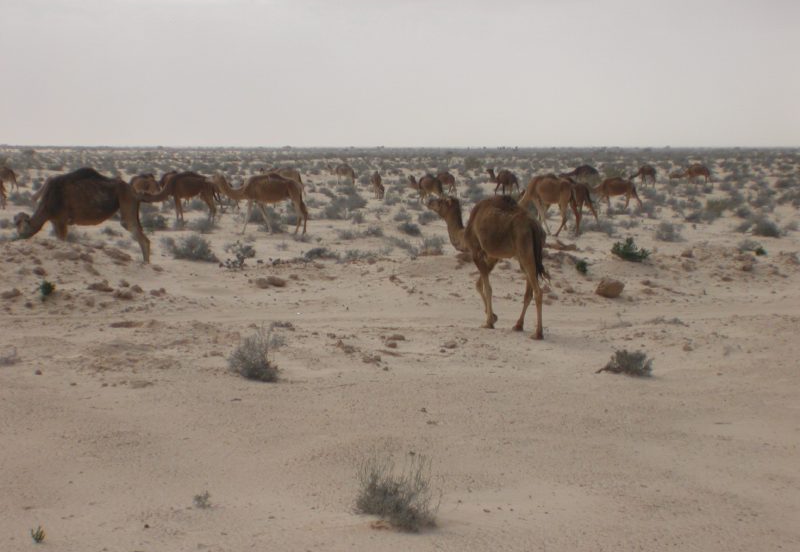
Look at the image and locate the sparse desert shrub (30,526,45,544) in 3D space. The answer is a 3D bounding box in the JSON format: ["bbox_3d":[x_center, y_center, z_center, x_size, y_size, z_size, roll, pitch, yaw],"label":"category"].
[{"bbox_3d":[-2.403,1.720,21.600,0.093,0.118,0.090,0,2,0],"label":"sparse desert shrub"}]

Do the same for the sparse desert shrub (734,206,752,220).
[{"bbox_3d":[14.969,-2.724,142.000,0.780,0.580,0.700,0,2,0],"label":"sparse desert shrub"}]

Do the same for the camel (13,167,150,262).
[{"bbox_3d":[-6.646,-1.283,68.000,2.880,2.003,0.800,0,2,7],"label":"camel"}]

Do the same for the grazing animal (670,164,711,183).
[{"bbox_3d":[23.871,-8.224,268.000,3.331,1.892,0.700,0,2,0],"label":"grazing animal"}]

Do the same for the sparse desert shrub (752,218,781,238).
[{"bbox_3d":[11.135,-1.443,99.000,0.851,0.608,0.800,0,2,0],"label":"sparse desert shrub"}]

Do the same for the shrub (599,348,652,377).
[{"bbox_3d":[2.594,0.993,37.400,0.610,0.310,0.500,0,2,0],"label":"shrub"}]

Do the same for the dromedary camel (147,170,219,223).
[{"bbox_3d":[-7.477,-2.641,110.000,2.701,1.840,0.700,0,2,-6],"label":"dromedary camel"}]

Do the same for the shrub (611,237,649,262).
[{"bbox_3d":[5.033,-0.577,71.000,0.850,0.567,0.750,0,2,0],"label":"shrub"}]

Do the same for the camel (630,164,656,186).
[{"bbox_3d":[21.521,-8.838,288.000,2.300,1.970,0.650,1,2,20],"label":"camel"}]

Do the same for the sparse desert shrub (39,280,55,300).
[{"bbox_3d":[-6.066,0.253,56.000,0.258,0.352,0.250,0,2,0],"label":"sparse desert shrub"}]

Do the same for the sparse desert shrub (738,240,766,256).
[{"bbox_3d":[7.605,-0.593,70.300,0.601,0.327,0.541,0,2,0],"label":"sparse desert shrub"}]

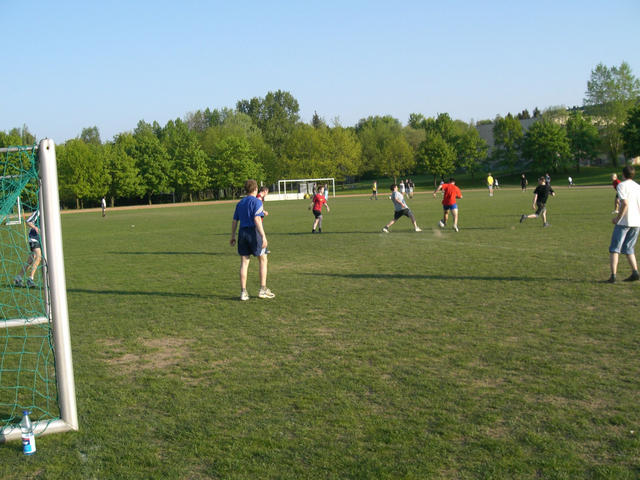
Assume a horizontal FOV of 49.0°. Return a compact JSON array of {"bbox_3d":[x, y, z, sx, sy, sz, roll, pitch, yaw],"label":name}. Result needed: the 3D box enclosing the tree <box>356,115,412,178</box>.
[{"bbox_3d":[9.963,-14.506,112.000,8.500,10.999,8.500,-3,4,0],"label":"tree"}]

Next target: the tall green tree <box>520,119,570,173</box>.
[{"bbox_3d":[28.886,-11.913,90.000,6.500,6.789,6.500,-3,4,0],"label":"tall green tree"}]

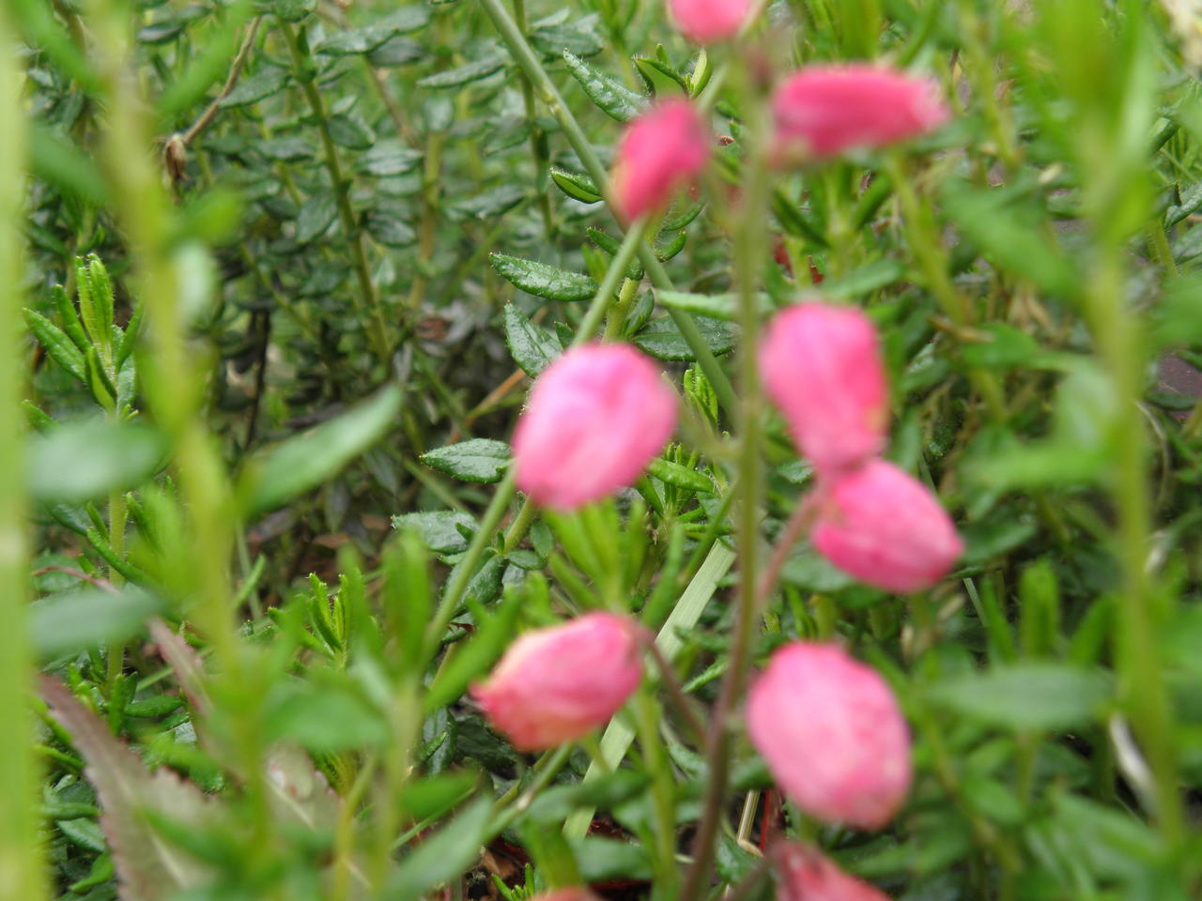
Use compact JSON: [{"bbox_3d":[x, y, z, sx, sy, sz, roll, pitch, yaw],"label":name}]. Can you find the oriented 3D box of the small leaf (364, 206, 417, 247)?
[{"bbox_3d":[-0.030,-0.032,0.300,0.009,0.002,0.004,19,41,24],"label":"small leaf"}]

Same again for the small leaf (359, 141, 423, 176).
[{"bbox_3d":[-0.030,-0.041,0.300,0.009,0.002,0.004,-9,39,18],"label":"small leaf"}]

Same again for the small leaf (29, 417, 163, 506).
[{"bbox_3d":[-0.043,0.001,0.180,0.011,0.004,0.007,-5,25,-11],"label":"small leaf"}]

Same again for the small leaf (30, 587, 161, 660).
[{"bbox_3d":[-0.033,0.011,0.140,0.009,0.002,0.004,-17,43,-6],"label":"small leaf"}]

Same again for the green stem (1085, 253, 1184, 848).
[{"bbox_3d":[0.045,0.009,0.180,0.003,0.053,0.003,-6,19,0],"label":"green stem"}]

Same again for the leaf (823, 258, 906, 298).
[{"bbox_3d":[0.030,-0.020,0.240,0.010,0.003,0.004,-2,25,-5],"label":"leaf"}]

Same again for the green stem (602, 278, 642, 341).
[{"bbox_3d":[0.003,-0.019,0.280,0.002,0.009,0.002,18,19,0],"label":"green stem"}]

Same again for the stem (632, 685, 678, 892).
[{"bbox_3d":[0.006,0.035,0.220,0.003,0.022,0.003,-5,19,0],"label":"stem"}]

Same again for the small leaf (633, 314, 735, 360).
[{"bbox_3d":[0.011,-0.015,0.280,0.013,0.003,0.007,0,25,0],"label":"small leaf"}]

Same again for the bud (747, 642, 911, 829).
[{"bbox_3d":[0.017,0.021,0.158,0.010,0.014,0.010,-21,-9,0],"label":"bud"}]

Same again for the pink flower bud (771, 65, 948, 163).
[{"bbox_3d":[0.018,-0.024,0.150,0.013,0.007,0.007,3,0,12],"label":"pink flower bud"}]

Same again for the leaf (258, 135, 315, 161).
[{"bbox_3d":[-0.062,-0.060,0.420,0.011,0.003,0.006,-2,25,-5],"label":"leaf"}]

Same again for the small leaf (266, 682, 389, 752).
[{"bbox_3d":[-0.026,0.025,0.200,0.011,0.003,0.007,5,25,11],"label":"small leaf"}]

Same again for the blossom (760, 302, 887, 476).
[{"bbox_3d":[0.016,-0.005,0.156,0.009,0.013,0.009,-12,-6,0],"label":"blossom"}]

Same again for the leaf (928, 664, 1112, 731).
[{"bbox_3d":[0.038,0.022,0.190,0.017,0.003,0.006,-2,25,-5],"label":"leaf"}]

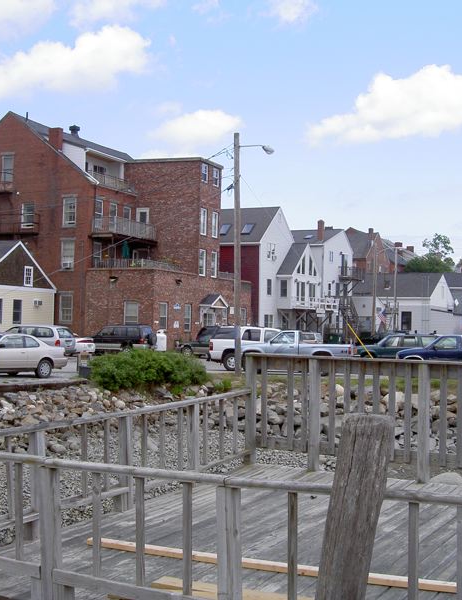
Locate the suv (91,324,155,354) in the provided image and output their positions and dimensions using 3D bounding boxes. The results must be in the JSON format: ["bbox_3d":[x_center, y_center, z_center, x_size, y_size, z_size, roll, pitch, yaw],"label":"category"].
[{"bbox_3d":[-6.555,2.355,51.647,4.350,1.740,1.750,0,-2,25],"label":"suv"}]

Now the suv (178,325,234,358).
[{"bbox_3d":[-0.502,2.316,48.151,4.650,1.770,1.820,0,-2,25],"label":"suv"}]

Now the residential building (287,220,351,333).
[{"bbox_3d":[7.069,-1.594,91.139,8.500,12.400,11.000,0,-2,25],"label":"residential building"}]

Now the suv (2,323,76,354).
[{"bbox_3d":[-10.200,2.109,44.800,4.700,1.720,1.870,1,-2,18],"label":"suv"}]

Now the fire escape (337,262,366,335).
[{"bbox_3d":[10.295,0.529,77.000,2.200,7.120,3.000,0,-2,26],"label":"fire escape"}]

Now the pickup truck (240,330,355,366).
[{"bbox_3d":[2.653,2.101,35.453,4.500,1.700,1.750,1,-2,12],"label":"pickup truck"}]

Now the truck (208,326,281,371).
[{"bbox_3d":[1.557,2.121,38.900,5.200,1.880,1.950,1,-2,5],"label":"truck"}]

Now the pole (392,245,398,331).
[{"bbox_3d":[14.037,-0.090,77.000,0.300,9.120,0.300,1,-2,0],"label":"pole"}]

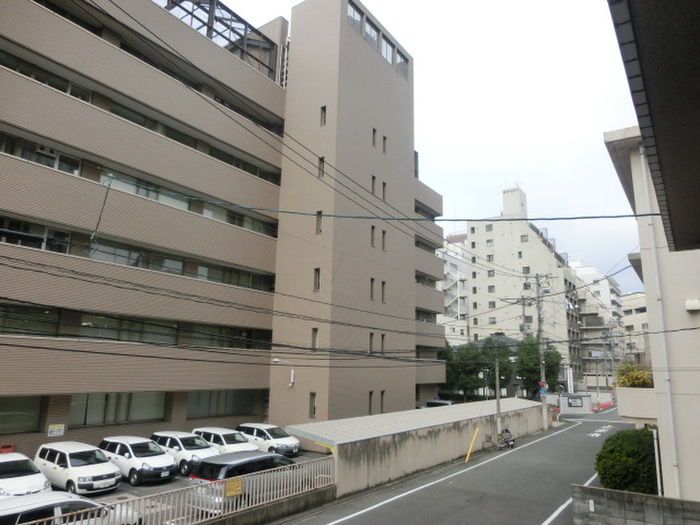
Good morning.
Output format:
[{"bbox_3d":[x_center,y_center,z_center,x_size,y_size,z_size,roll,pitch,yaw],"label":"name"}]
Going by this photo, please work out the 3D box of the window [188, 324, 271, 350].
[{"bbox_3d":[-7.186,4.652,29.529,0.200,1.101,6.427,-8,-15,34],"label":"window"}]

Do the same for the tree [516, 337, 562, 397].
[{"bbox_3d":[22.634,13.304,57.810,5.400,8.666,5.400,-8,-15,34],"label":"tree"}]

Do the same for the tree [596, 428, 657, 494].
[{"bbox_3d":[11.291,7.978,19.571,2.400,2.500,2.400,-8,-15,34],"label":"tree"}]

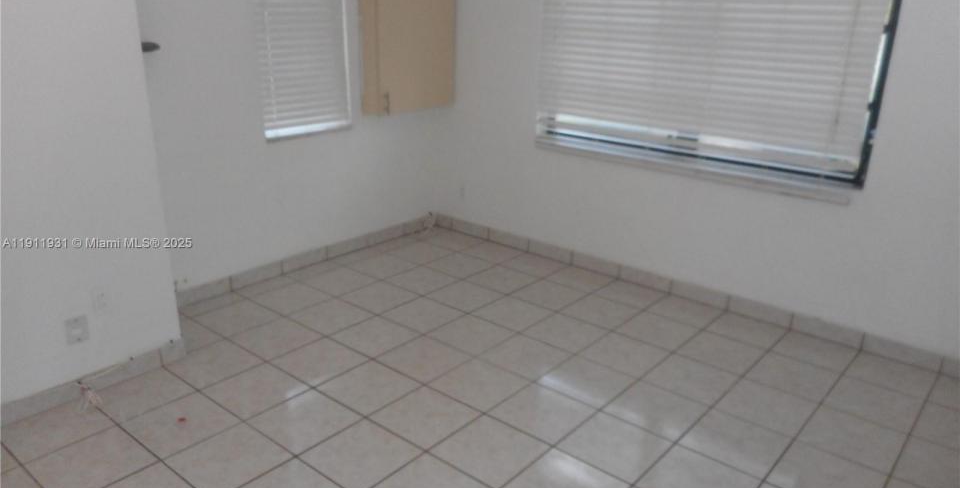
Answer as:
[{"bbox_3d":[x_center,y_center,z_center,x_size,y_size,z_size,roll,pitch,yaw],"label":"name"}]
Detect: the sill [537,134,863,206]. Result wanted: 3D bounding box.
[{"bbox_3d":[1.081,-0.420,3.875,1.847,0.051,0.125,17,25,37],"label":"sill"}]

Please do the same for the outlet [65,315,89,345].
[{"bbox_3d":[-1.631,0.352,2.812,0.010,0.115,0.081,17,25,37],"label":"outlet"}]

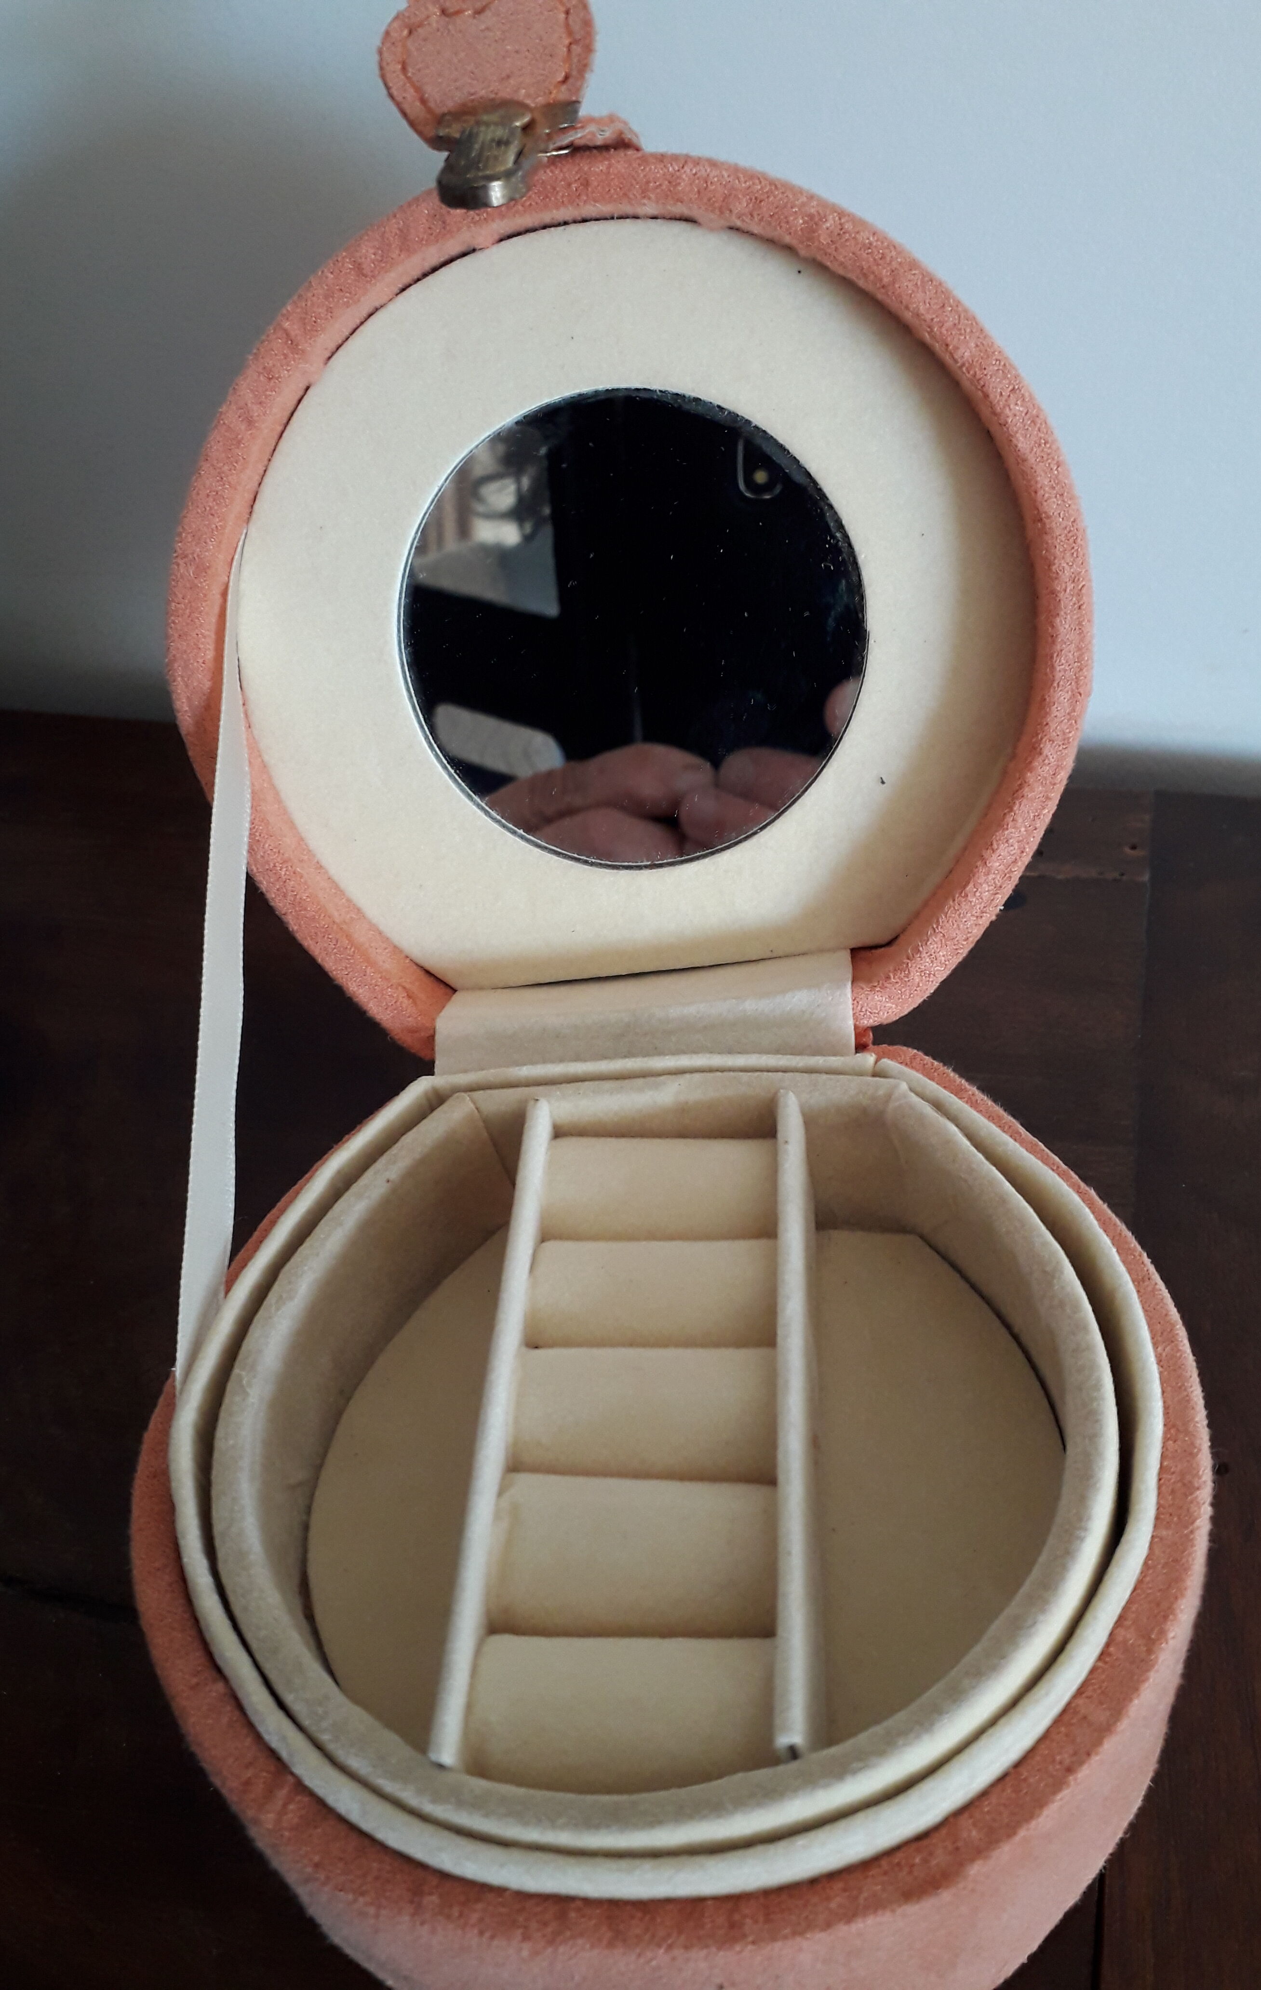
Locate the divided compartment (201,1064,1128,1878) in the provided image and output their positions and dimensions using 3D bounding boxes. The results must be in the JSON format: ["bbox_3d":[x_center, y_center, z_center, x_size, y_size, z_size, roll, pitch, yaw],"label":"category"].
[{"bbox_3d":[0.004,0.056,0.181,0.108,0.036,0.100,-2,42,6],"label":"divided compartment"}]

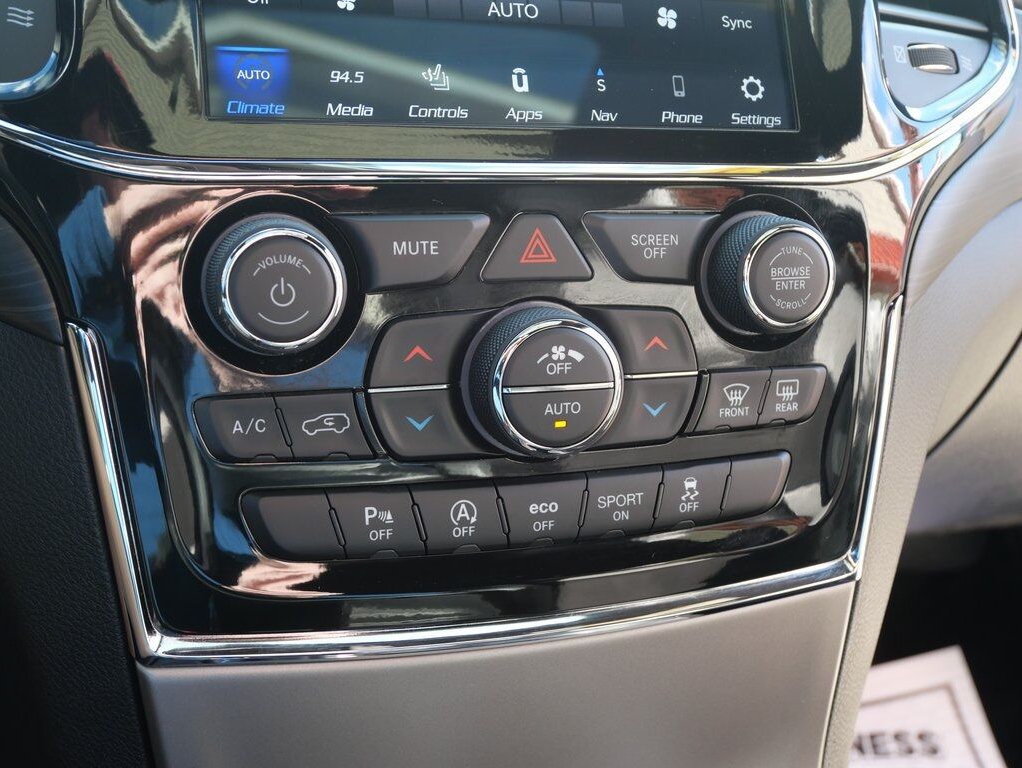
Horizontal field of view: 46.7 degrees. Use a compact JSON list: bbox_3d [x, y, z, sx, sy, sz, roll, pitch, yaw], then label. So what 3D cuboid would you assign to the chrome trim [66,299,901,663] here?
[{"bbox_3d":[0.006,0.024,0.340,0.245,0.096,0.021,-3,8,-19],"label":"chrome trim"}]

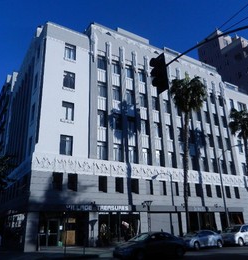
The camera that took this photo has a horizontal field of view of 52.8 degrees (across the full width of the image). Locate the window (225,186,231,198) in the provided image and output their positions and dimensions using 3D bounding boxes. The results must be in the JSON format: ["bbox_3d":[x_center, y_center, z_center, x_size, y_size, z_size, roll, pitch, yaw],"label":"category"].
[{"bbox_3d":[14.300,8.531,34.181,1.000,1.600,0.200,11,-24,-30],"label":"window"}]

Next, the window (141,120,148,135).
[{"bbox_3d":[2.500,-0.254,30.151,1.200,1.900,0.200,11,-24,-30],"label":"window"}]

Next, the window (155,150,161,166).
[{"bbox_3d":[3.909,3.299,29.085,1.085,1.888,0.220,11,-24,-29],"label":"window"}]

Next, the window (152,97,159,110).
[{"bbox_3d":[3.858,-3.421,31.726,1.085,1.866,0.220,11,-24,-29],"label":"window"}]

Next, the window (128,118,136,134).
[{"bbox_3d":[0.947,-0.565,30.197,1.120,1.980,0.150,11,-24,-30],"label":"window"}]

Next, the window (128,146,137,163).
[{"bbox_3d":[1.011,2.852,28.910,1.120,1.980,0.150,11,-24,-30],"label":"window"}]

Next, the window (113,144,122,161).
[{"bbox_3d":[-0.724,2.417,26.432,1.085,1.888,0.220,11,-24,-29],"label":"window"}]

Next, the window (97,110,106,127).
[{"bbox_3d":[-2.504,-1.252,28.196,1.120,1.980,0.150,11,-24,-30],"label":"window"}]

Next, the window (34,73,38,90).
[{"bbox_3d":[-10.331,-5.759,29.394,0.150,2.080,1.220,11,-24,-30],"label":"window"}]

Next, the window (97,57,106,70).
[{"bbox_3d":[-2.684,-8.197,30.876,1.150,1.940,0.200,11,-23,-30],"label":"window"}]

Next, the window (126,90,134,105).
[{"bbox_3d":[0.748,-4.085,31.625,1.120,1.920,0.200,11,-23,-30],"label":"window"}]

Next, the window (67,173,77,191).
[{"bbox_3d":[-4.898,4.984,23.881,0.970,1.664,0.150,11,-24,-30],"label":"window"}]

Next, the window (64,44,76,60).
[{"bbox_3d":[-6.144,-8.974,28.859,1.320,1.950,0.200,11,-23,-30],"label":"window"}]

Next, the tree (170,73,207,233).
[{"bbox_3d":[6.974,1.729,24.355,3.900,16.994,3.900,11,-24,-30],"label":"tree"}]

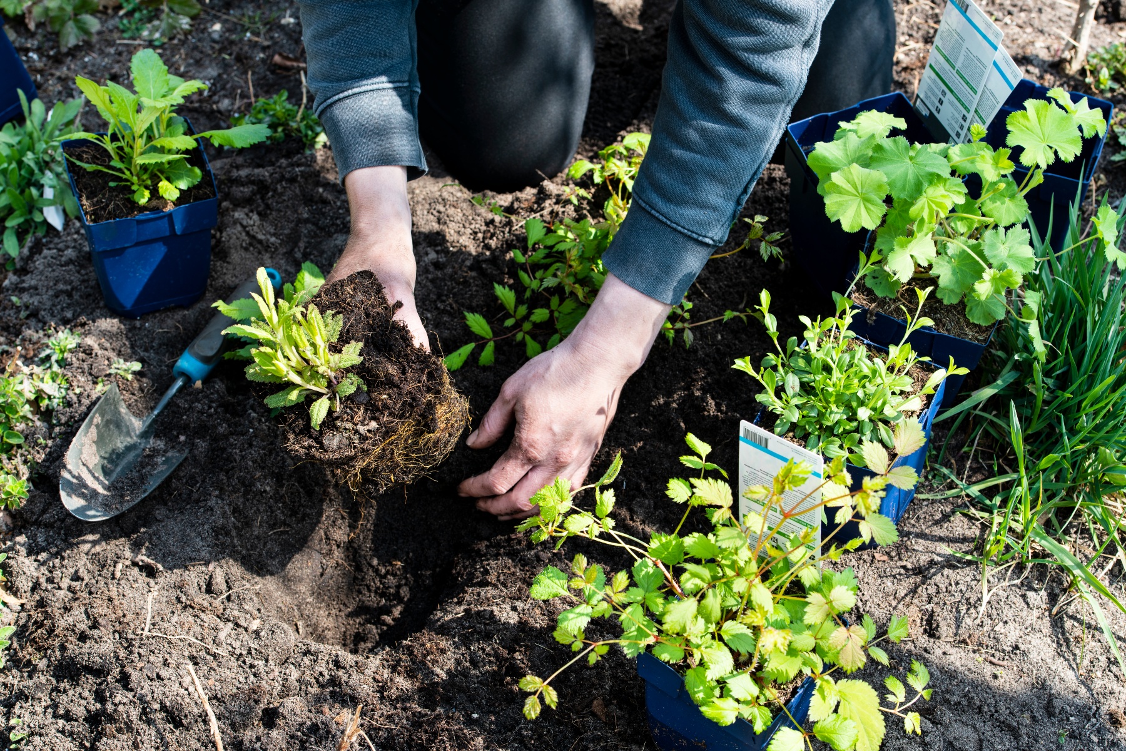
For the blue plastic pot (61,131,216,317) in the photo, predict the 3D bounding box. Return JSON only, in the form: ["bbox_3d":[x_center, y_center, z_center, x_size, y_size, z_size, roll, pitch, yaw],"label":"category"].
[{"bbox_3d":[-0.360,-0.132,1.887,0.112,0.120,0.112,-14,48,-15],"label":"blue plastic pot"}]

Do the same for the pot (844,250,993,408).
[{"bbox_3d":[0.298,-0.036,1.764,0.112,0.120,0.112,20,50,18],"label":"pot"}]

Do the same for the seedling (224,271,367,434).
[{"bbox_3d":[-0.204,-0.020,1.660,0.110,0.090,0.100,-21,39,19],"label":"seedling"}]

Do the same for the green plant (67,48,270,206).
[{"bbox_3d":[-0.330,-0.203,1.817,0.155,0.105,0.120,0,47,0],"label":"green plant"}]

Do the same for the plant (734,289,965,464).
[{"bbox_3d":[0.212,0.000,1.621,0.155,0.082,0.120,0,47,0],"label":"plant"}]

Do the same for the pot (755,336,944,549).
[{"bbox_3d":[0.219,0.058,1.687,0.112,0.120,0.112,20,54,21],"label":"pot"}]

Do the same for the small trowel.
[{"bbox_3d":[-0.308,0.013,1.795,0.088,0.060,0.285,22,51,19],"label":"small trowel"}]

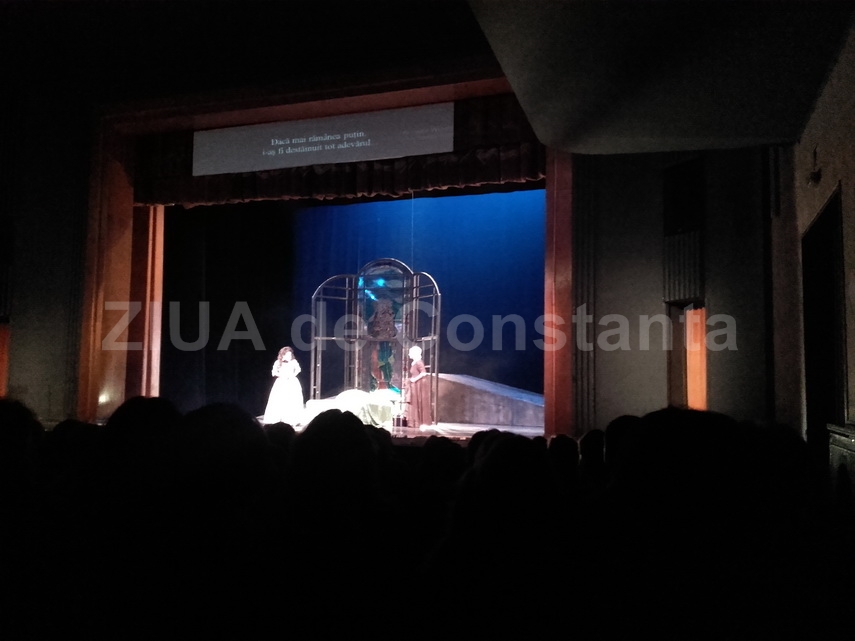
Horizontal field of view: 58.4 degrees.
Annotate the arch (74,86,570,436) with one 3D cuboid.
[{"bbox_3d":[-2.460,-1.288,16.012,11.150,6.969,0.950,0,-4,21],"label":"arch"}]

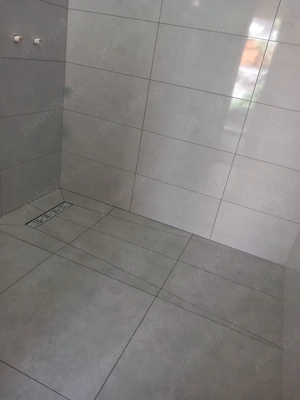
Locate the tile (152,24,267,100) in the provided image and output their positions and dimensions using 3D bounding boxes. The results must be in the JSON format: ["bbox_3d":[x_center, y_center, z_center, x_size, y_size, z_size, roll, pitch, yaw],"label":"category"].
[{"bbox_3d":[0.302,-0.763,1.722,0.600,0.300,0.010,18,26,16],"label":"tile"}]

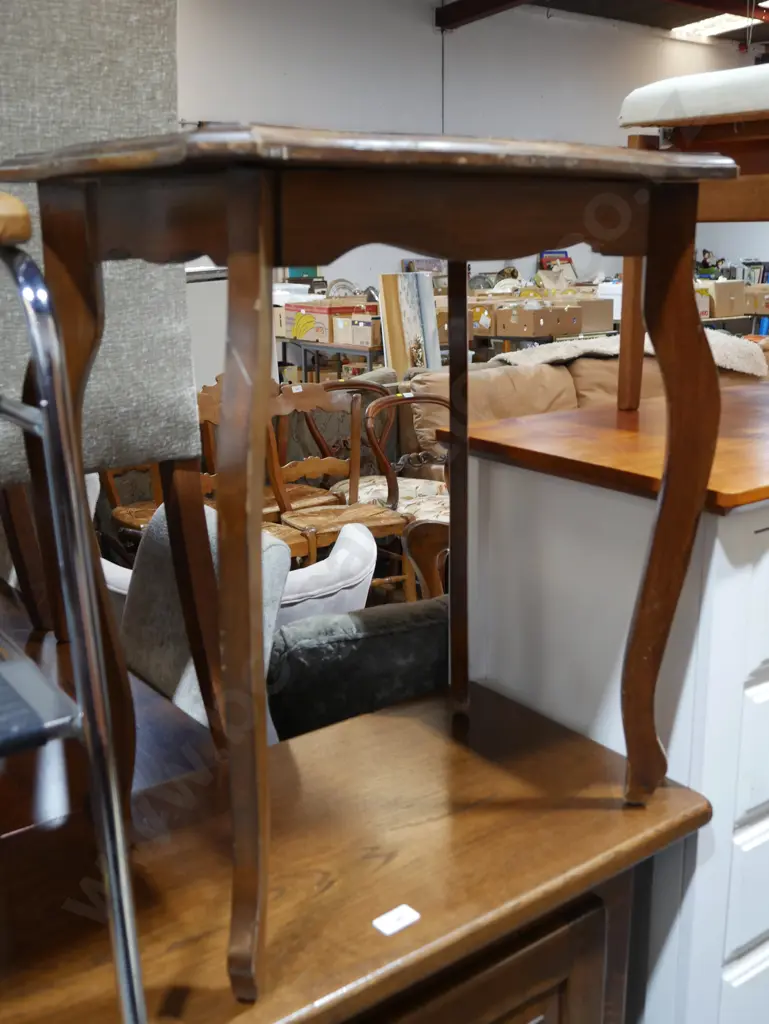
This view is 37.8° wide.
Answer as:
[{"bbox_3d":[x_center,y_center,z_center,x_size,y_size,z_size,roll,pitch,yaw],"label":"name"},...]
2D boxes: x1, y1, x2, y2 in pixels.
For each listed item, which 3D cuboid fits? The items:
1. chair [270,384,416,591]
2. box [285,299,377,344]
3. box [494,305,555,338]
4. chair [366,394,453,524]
[{"bbox_3d":[-0.190,-0.010,4.449,0.455,0.920,0.460,-8,15,-27],"label":"chair"},{"bbox_3d":[-0.382,-1.373,8.120,0.441,0.245,0.521,-12,19,-38],"label":"box"},{"bbox_3d":[1.213,-1.499,8.802,0.520,0.210,0.390,-11,17,-36],"label":"box"},{"bbox_3d":[0.255,0.013,4.484,0.470,0.870,0.520,-10,17,-31],"label":"chair"}]

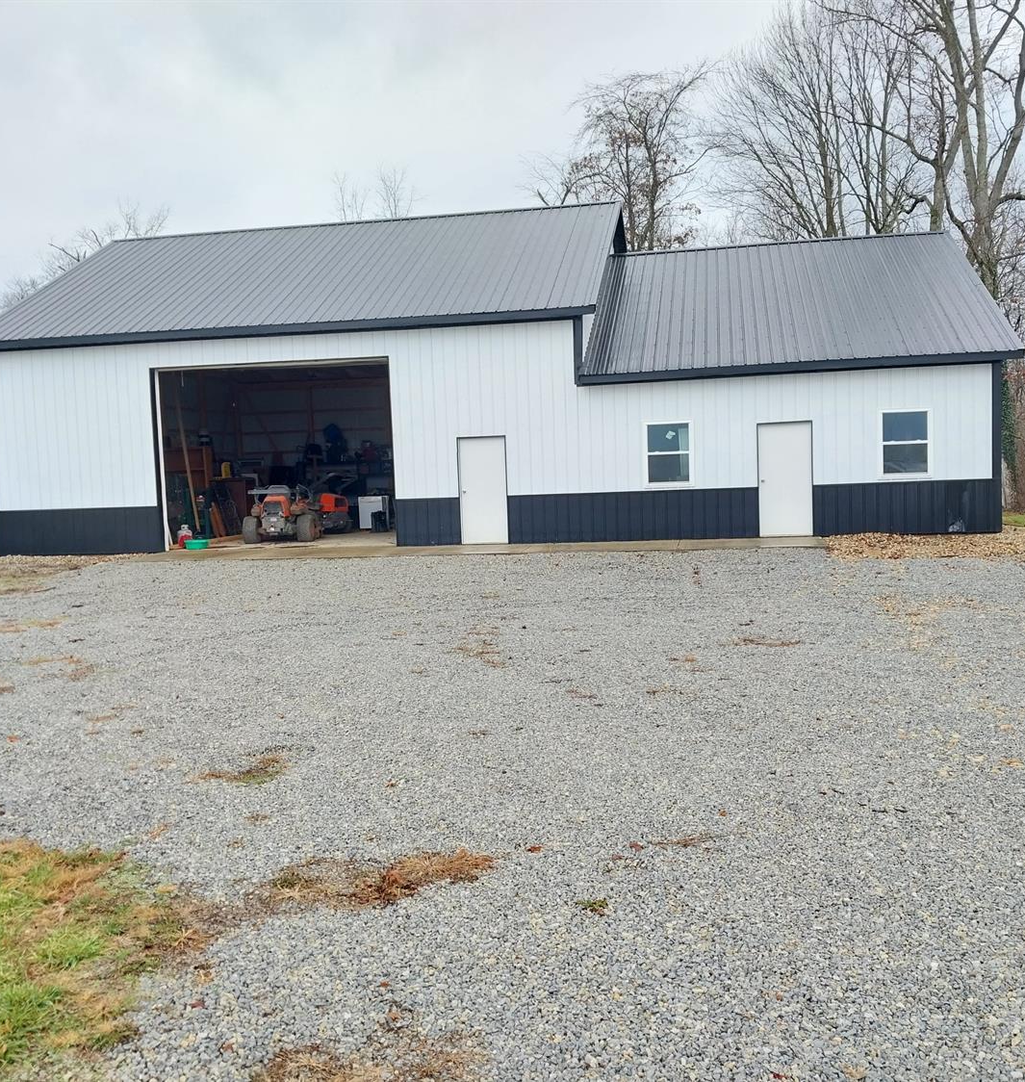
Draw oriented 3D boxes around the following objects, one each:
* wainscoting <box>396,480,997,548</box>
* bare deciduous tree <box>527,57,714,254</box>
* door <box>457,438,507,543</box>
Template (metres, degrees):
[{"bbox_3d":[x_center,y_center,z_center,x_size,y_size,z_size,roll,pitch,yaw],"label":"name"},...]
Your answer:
[{"bbox_3d":[3.118,-0.483,19.798,10.823,0.907,0.080,-1,4,10],"label":"wainscoting"},{"bbox_3d":[4.385,-9.686,40.604,6.699,16.006,6.699,-1,4,10],"label":"bare deciduous tree"},{"bbox_3d":[-0.538,-0.964,20.415,0.945,2.031,0.080,-1,4,10],"label":"door"}]

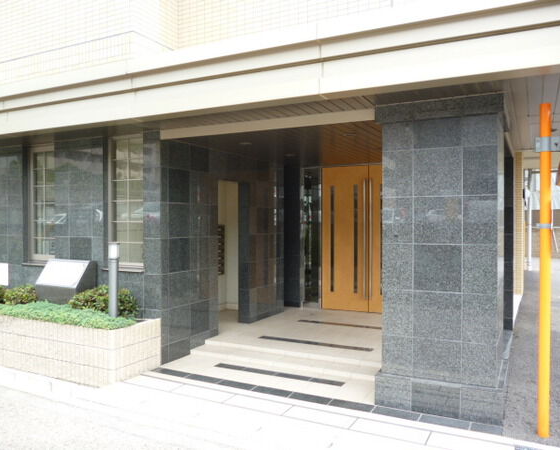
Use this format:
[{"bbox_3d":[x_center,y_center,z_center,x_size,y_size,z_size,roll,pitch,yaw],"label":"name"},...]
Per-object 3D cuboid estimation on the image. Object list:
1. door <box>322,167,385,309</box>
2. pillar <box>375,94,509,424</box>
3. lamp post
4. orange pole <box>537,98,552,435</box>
[{"bbox_3d":[1.437,0.236,7.836,1.620,2.390,0.130,0,1,27],"label":"door"},{"bbox_3d":[1.507,0.273,4.415,1.020,2.620,0.920,0,1,27],"label":"pillar"},{"bbox_3d":[-1.830,0.635,5.328,0.115,0.860,0.115,0,1,27],"label":"lamp post"},{"bbox_3d":[1.990,0.347,3.616,0.078,2.490,0.078,0,1,27],"label":"orange pole"}]

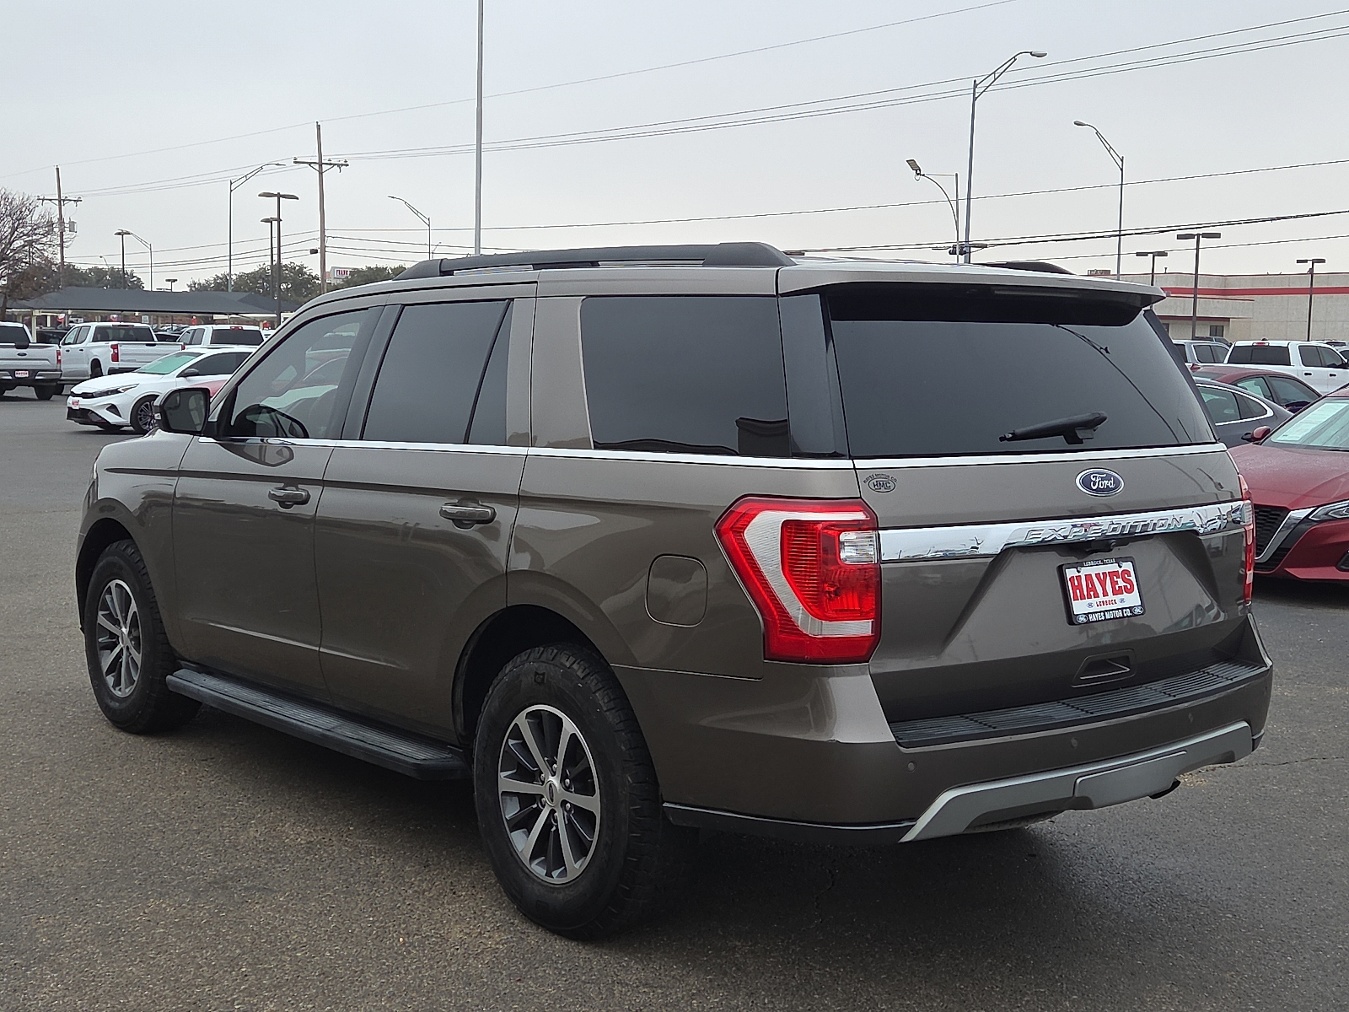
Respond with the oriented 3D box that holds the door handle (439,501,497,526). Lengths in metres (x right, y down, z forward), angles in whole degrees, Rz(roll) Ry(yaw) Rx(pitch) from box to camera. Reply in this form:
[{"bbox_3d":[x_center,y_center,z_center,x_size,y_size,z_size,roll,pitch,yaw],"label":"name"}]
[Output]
[{"bbox_3d":[-0.597,0.022,4.681,0.065,0.062,0.248,-3,6,-40],"label":"door handle"}]

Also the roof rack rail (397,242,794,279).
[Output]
[{"bbox_3d":[-0.334,-0.732,5.001,0.065,0.080,1.960,-4,7,-40],"label":"roof rack rail"}]

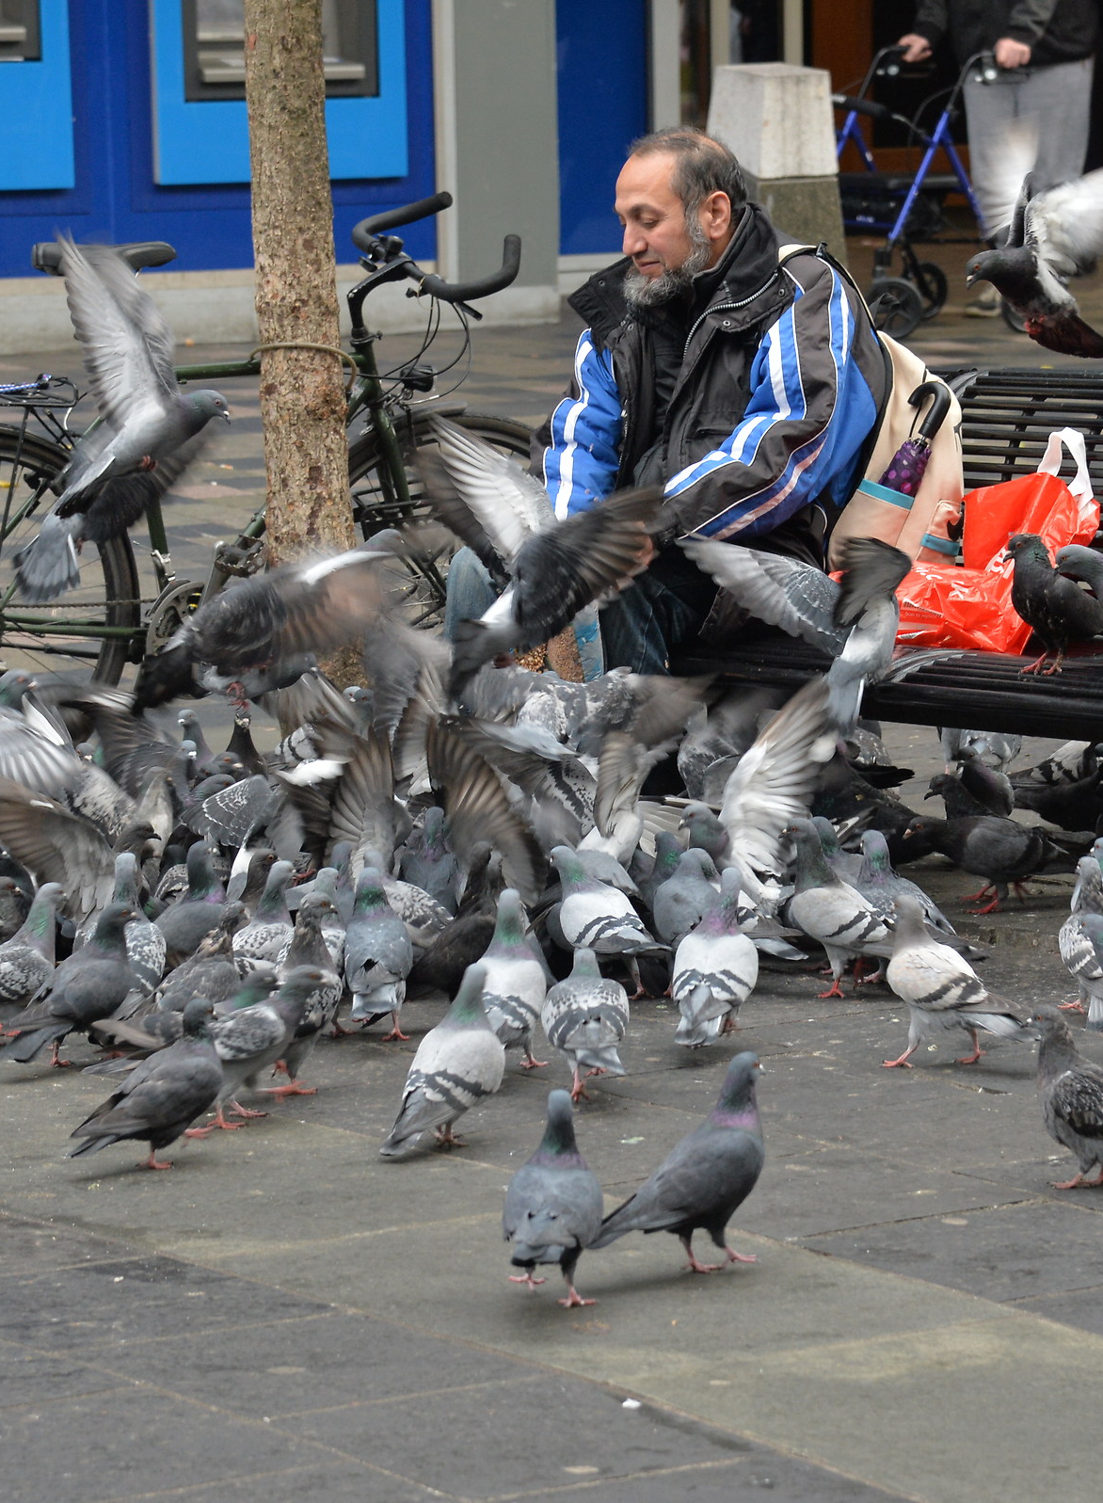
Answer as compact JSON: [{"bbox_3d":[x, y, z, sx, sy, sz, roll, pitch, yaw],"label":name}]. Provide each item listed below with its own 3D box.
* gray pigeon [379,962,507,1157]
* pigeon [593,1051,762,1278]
[{"bbox_3d":[-0.148,0.399,9.776,0.120,0.233,0.285,3,7,32],"label":"gray pigeon"},{"bbox_3d":[0.163,0.471,8.641,0.240,0.233,0.110,-5,8,-33],"label":"pigeon"}]

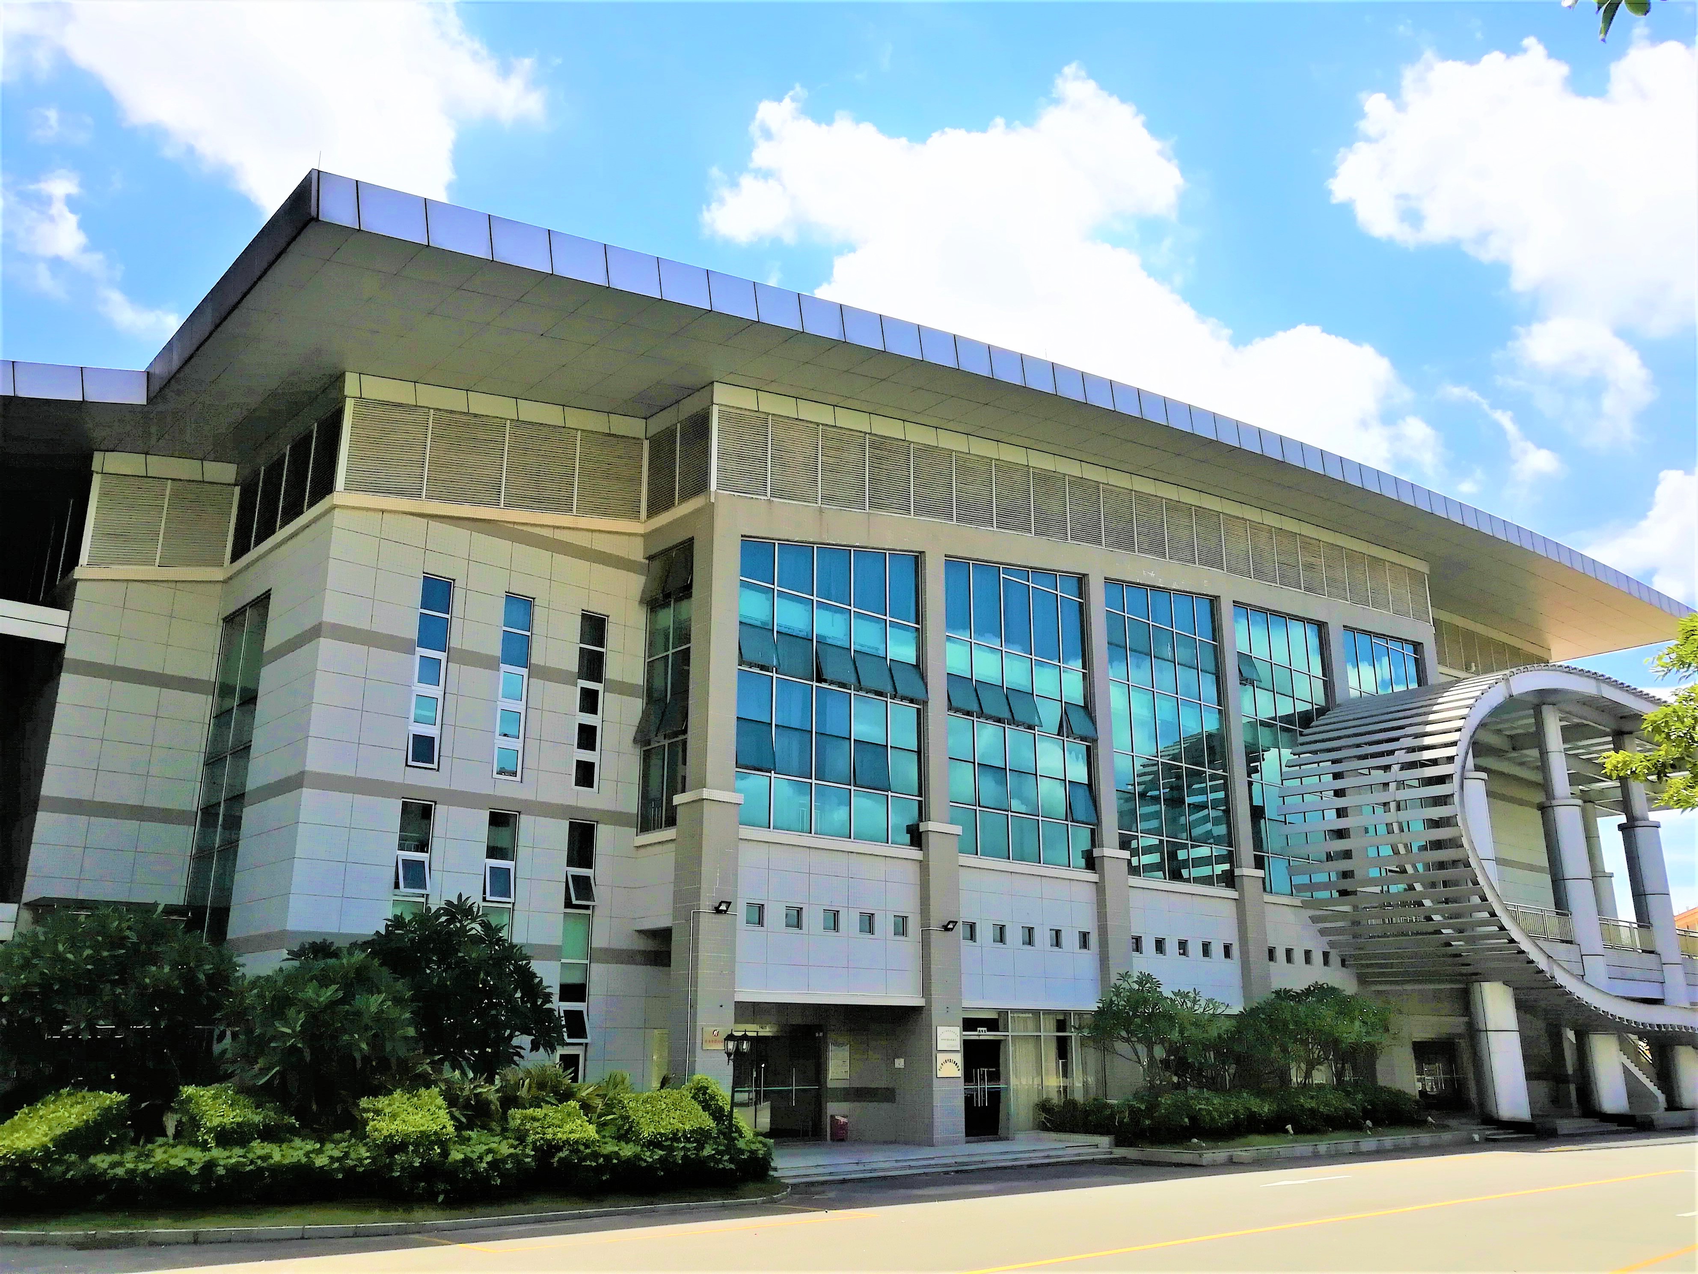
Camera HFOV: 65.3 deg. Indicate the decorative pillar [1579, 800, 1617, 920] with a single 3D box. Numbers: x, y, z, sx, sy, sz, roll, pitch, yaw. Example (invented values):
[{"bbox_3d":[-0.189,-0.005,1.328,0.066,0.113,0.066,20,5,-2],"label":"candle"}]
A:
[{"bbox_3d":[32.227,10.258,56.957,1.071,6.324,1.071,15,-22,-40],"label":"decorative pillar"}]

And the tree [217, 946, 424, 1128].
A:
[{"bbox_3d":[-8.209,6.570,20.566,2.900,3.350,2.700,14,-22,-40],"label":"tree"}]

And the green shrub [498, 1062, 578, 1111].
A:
[{"bbox_3d":[-5.333,8.023,22.705,1.400,1.400,1.300,14,-22,-40],"label":"green shrub"}]

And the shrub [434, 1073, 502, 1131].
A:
[{"bbox_3d":[-6.280,7.962,21.811,0.918,1.428,0.867,15,-22,-40],"label":"shrub"}]

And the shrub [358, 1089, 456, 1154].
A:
[{"bbox_3d":[-6.808,7.699,20.382,1.350,1.300,1.250,14,-22,-40],"label":"shrub"}]

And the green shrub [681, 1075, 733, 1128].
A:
[{"bbox_3d":[-2.392,8.136,22.420,1.050,1.400,1.050,14,-22,-40],"label":"green shrub"}]

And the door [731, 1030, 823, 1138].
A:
[{"bbox_3d":[-1.510,9.456,27.813,2.520,2.292,0.120,14,-22,-40],"label":"door"}]

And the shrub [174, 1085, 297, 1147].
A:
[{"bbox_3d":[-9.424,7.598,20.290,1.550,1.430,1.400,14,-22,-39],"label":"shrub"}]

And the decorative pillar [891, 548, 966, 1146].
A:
[{"bbox_3d":[1.803,4.599,31.110,0.980,13.650,1.200,14,-22,-39],"label":"decorative pillar"}]

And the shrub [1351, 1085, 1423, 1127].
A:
[{"bbox_3d":[14.868,13.168,37.219,2.040,1.020,1.428,15,-22,-40],"label":"shrub"}]

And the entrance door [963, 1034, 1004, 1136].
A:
[{"bbox_3d":[2.989,10.210,30.023,1.500,2.250,0.120,14,-22,-39],"label":"entrance door"}]

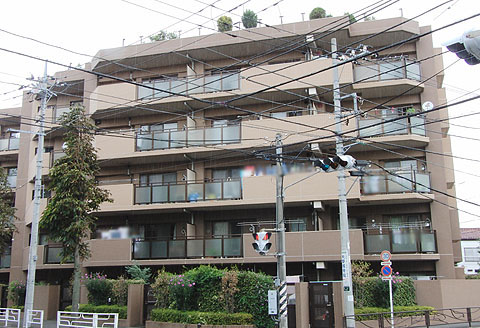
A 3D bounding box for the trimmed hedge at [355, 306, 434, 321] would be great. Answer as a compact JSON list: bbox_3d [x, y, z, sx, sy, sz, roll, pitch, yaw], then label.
[{"bbox_3d":[6.211,6.058,23.106,4.675,0.460,0.550,8,-15,-34],"label":"trimmed hedge"}]

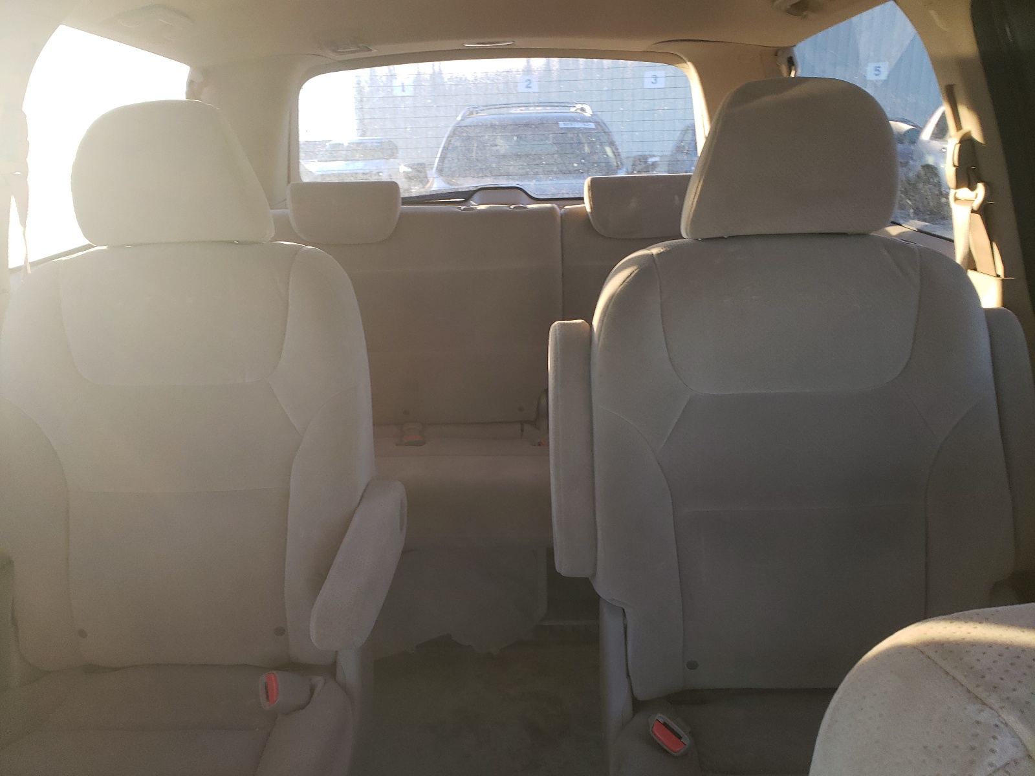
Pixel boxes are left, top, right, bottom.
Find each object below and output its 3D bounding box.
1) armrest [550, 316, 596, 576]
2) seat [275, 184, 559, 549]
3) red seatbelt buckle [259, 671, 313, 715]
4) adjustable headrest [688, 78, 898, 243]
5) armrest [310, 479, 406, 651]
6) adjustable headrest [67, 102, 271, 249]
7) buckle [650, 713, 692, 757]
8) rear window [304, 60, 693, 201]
[{"bbox_3d":[0.074,0.082,1.045,0.055,0.330,0.085,-1,0,0],"label":"armrest"},{"bbox_3d":[-0.264,-0.092,1.677,0.710,0.665,0.730,-1,18,0],"label":"seat"},{"bbox_3d":[-0.292,0.387,0.985,0.028,0.045,0.065,-5,-16,21],"label":"red seatbelt buckle"},{"bbox_3d":[0.367,-0.306,1.050,0.265,0.195,0.120,-1,4,0],"label":"adjustable headrest"},{"bbox_3d":[-0.182,0.198,0.941,0.058,0.075,0.320,-1,13,0],"label":"armrest"},{"bbox_3d":[-0.493,-0.304,1.115,0.265,0.193,0.120,-1,4,0],"label":"adjustable headrest"},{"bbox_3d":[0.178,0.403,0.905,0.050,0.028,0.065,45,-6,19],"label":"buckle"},{"bbox_3d":[-0.052,-0.687,2.111,1.100,0.410,0.060,-1,42,0],"label":"rear window"}]

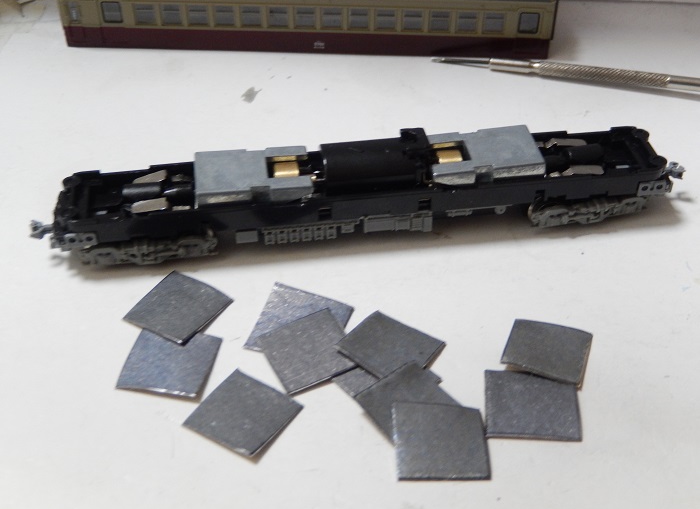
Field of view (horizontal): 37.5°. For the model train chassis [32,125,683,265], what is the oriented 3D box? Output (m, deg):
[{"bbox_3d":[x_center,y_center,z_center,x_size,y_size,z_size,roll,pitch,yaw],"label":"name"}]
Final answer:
[{"bbox_3d":[0.004,-0.013,0.206,0.133,0.016,0.017,-5,41,-7],"label":"model train chassis"}]

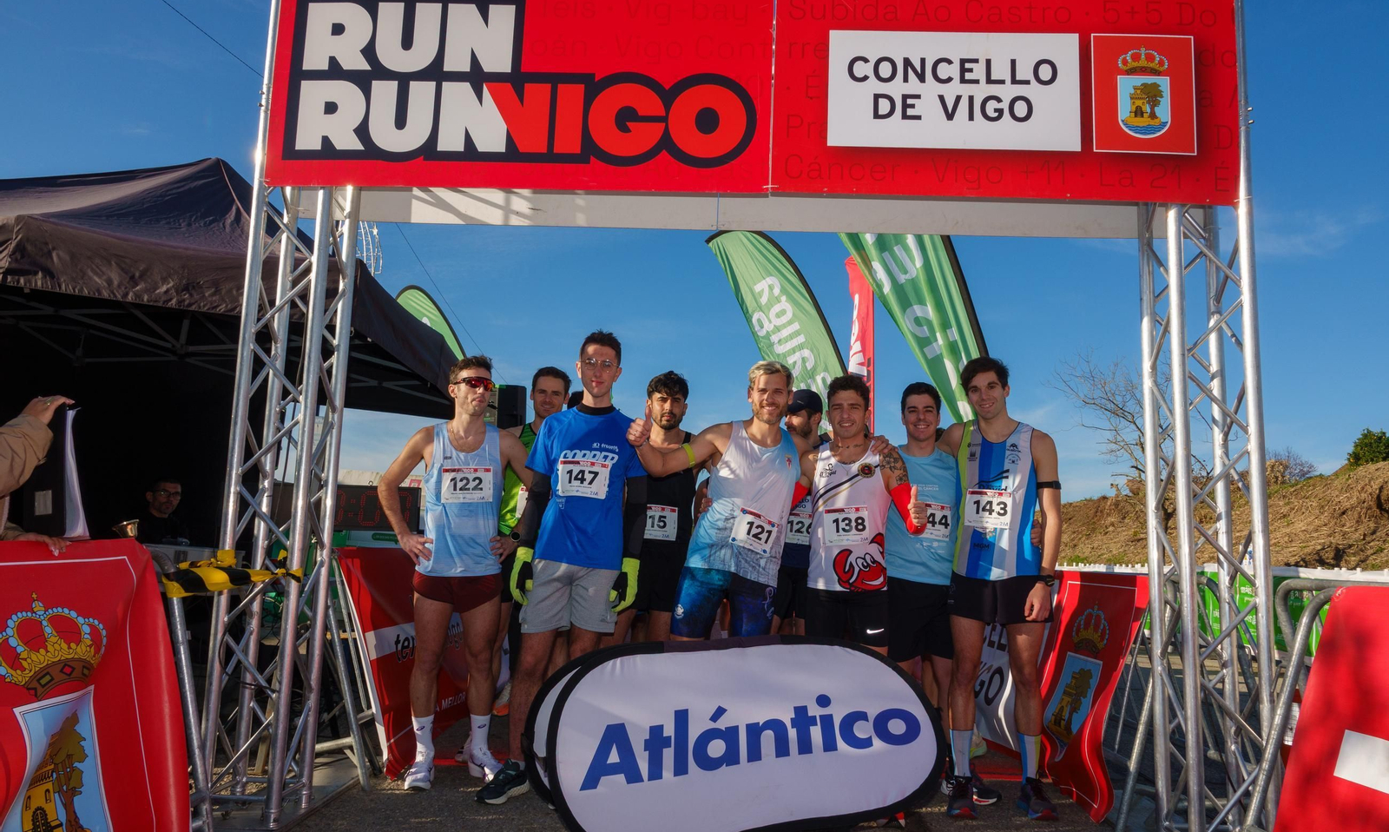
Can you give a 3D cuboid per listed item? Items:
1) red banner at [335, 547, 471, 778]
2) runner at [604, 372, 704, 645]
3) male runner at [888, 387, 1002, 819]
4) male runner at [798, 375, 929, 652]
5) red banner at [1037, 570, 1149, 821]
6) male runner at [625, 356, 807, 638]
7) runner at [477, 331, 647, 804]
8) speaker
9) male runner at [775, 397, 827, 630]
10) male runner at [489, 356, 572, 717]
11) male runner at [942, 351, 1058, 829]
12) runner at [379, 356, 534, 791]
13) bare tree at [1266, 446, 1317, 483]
[{"bbox_3d":[-1.395,1.110,4.615,0.320,0.930,1.600,2,-7,2],"label":"red banner"},{"bbox_3d":[-0.161,0.673,4.098,0.520,1.750,0.360,2,-7,1],"label":"runner"},{"bbox_3d":[1.039,0.702,3.948,0.570,1.730,0.380,1,-7,8],"label":"male runner"},{"bbox_3d":[0.664,0.686,3.828,0.570,1.710,0.400,1,-7,8],"label":"male runner"},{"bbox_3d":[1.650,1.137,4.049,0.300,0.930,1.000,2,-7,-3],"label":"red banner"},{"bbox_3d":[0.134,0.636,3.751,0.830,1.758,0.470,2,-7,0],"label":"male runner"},{"bbox_3d":[-0.516,0.563,3.777,0.620,1.867,0.400,2,-7,0],"label":"runner"},{"bbox_3d":[-1.749,0.018,8.455,0.340,0.580,0.360,7,-9,-38],"label":"speaker"},{"bbox_3d":[0.485,0.729,4.244,0.500,1.716,0.360,0,-7,18],"label":"male runner"},{"bbox_3d":[-0.751,0.677,4.448,0.520,1.790,0.380,2,-7,-6],"label":"male runner"},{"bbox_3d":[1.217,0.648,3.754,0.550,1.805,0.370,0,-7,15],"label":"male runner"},{"bbox_3d":[-1.007,0.616,3.930,0.650,1.768,0.380,3,-7,-8],"label":"runner"},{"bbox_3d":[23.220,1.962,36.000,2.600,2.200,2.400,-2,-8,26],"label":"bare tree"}]

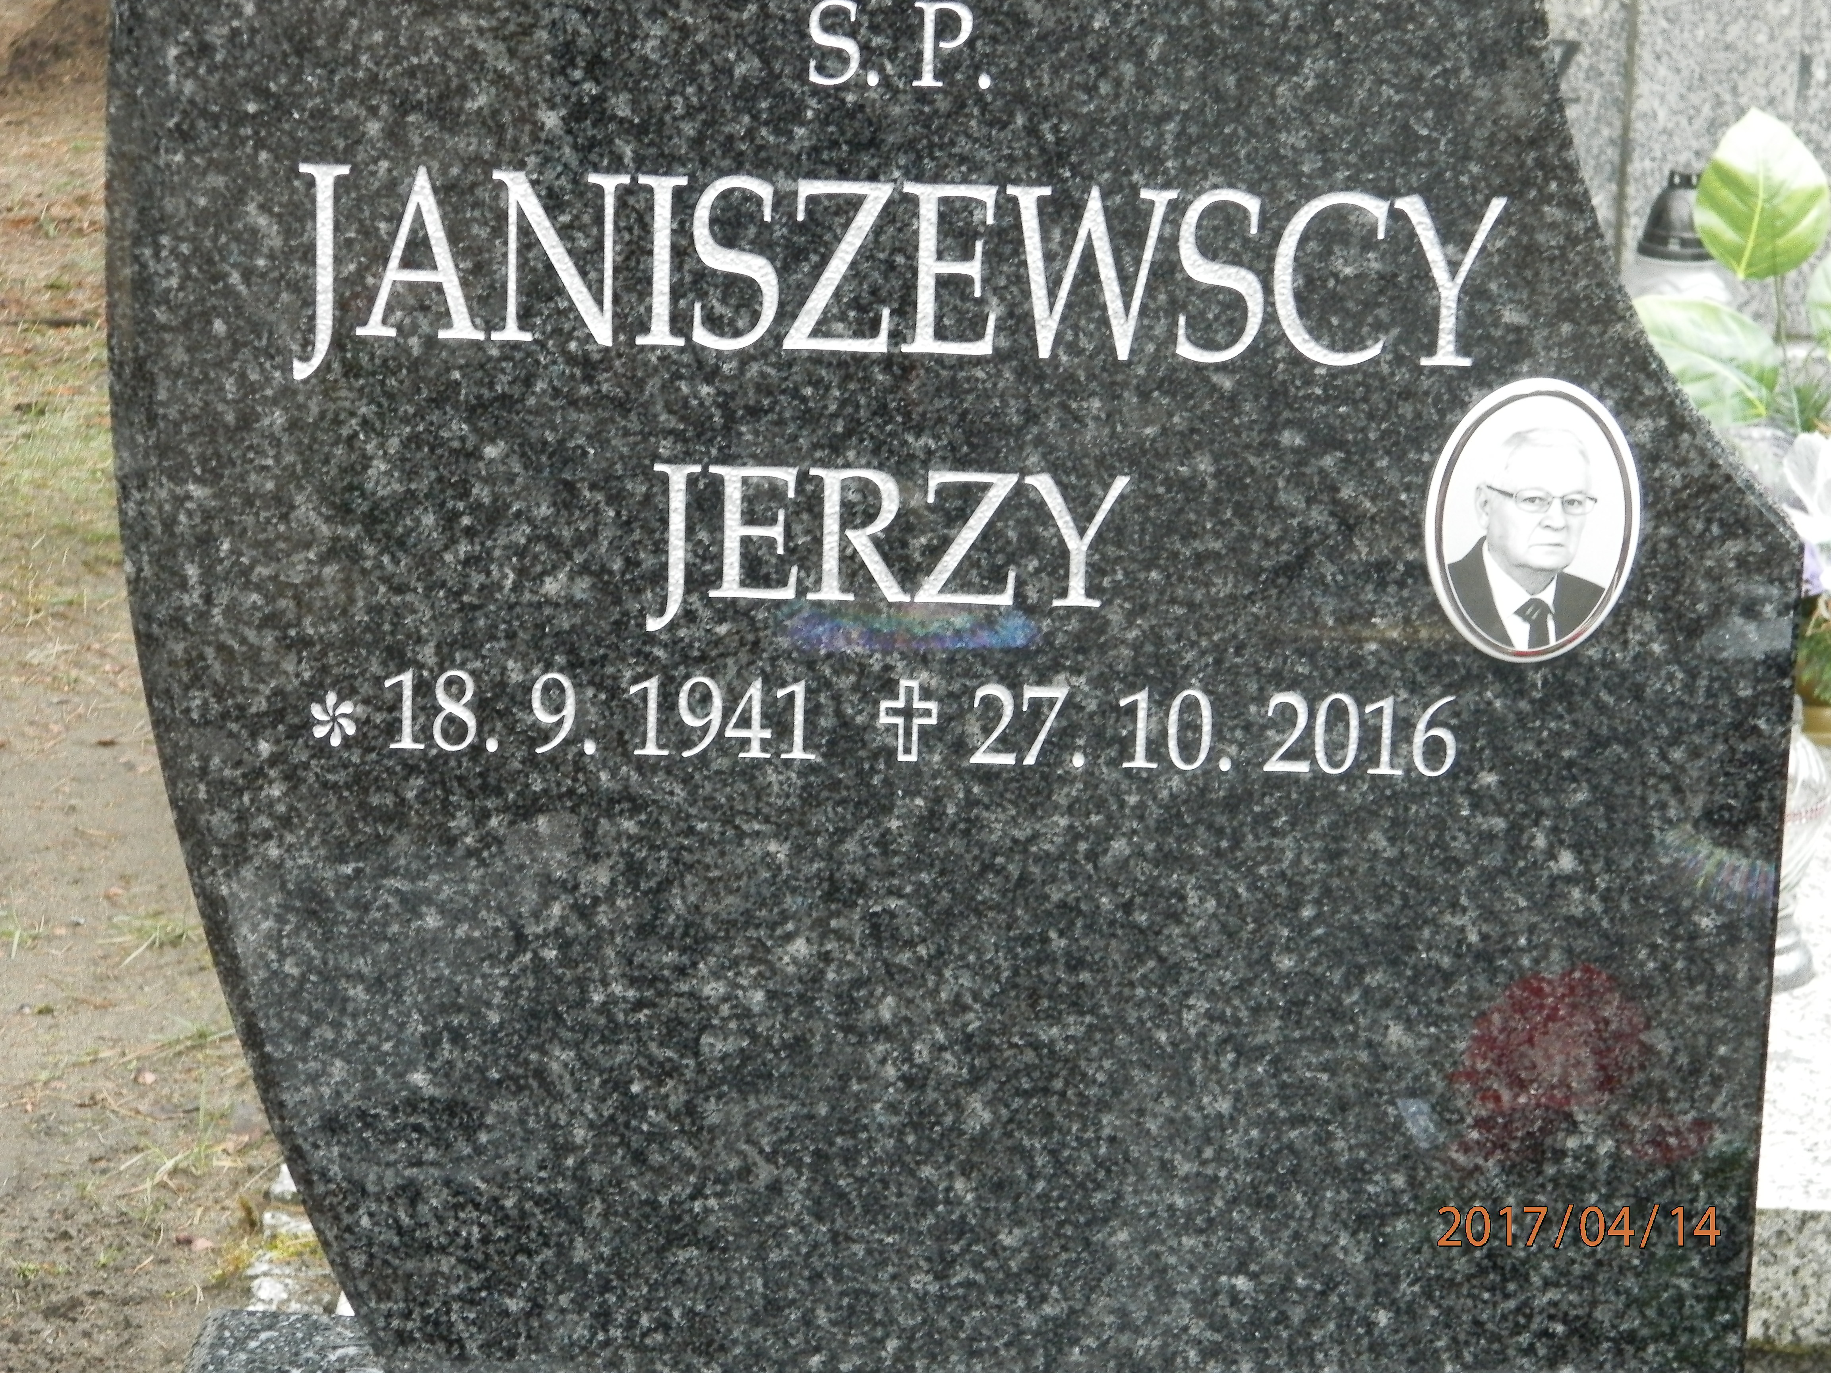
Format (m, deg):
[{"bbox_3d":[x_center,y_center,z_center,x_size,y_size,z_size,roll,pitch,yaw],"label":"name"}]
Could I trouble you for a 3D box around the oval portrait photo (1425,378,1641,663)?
[{"bbox_3d":[0.316,-0.084,2.866,0.110,0.150,0.010,1,15,-1],"label":"oval portrait photo"}]

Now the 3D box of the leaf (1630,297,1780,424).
[{"bbox_3d":[0.596,-0.250,4.325,0.140,0.100,0.030,32,-11,0],"label":"leaf"}]

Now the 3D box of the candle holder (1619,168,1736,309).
[{"bbox_3d":[0.640,-0.305,4.724,0.098,0.260,0.098,1,15,-1],"label":"candle holder"}]

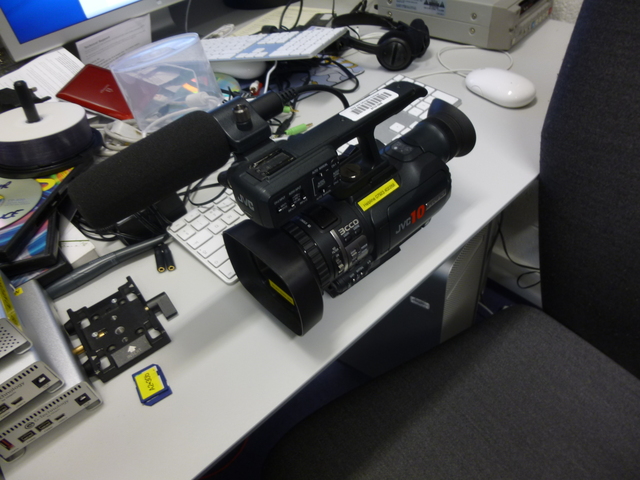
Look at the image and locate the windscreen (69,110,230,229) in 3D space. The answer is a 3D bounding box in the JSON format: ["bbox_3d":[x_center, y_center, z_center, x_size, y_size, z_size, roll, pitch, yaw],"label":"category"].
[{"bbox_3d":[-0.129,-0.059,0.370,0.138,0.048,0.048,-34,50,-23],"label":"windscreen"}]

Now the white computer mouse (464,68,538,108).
[{"bbox_3d":[0.258,-0.220,0.660,0.061,0.034,0.112,-28,48,-18],"label":"white computer mouse"}]

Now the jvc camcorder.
[{"bbox_3d":[0.046,-0.071,0.450,0.295,0.166,0.137,-34,50,-23],"label":"jvc camcorder"}]

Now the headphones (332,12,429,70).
[{"bbox_3d":[0.103,-0.356,0.786,0.125,0.080,0.225,-30,49,-20],"label":"headphones"}]

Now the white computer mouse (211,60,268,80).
[{"bbox_3d":[-0.142,-0.307,0.805,0.112,0.034,0.061,25,54,29],"label":"white computer mouse"}]

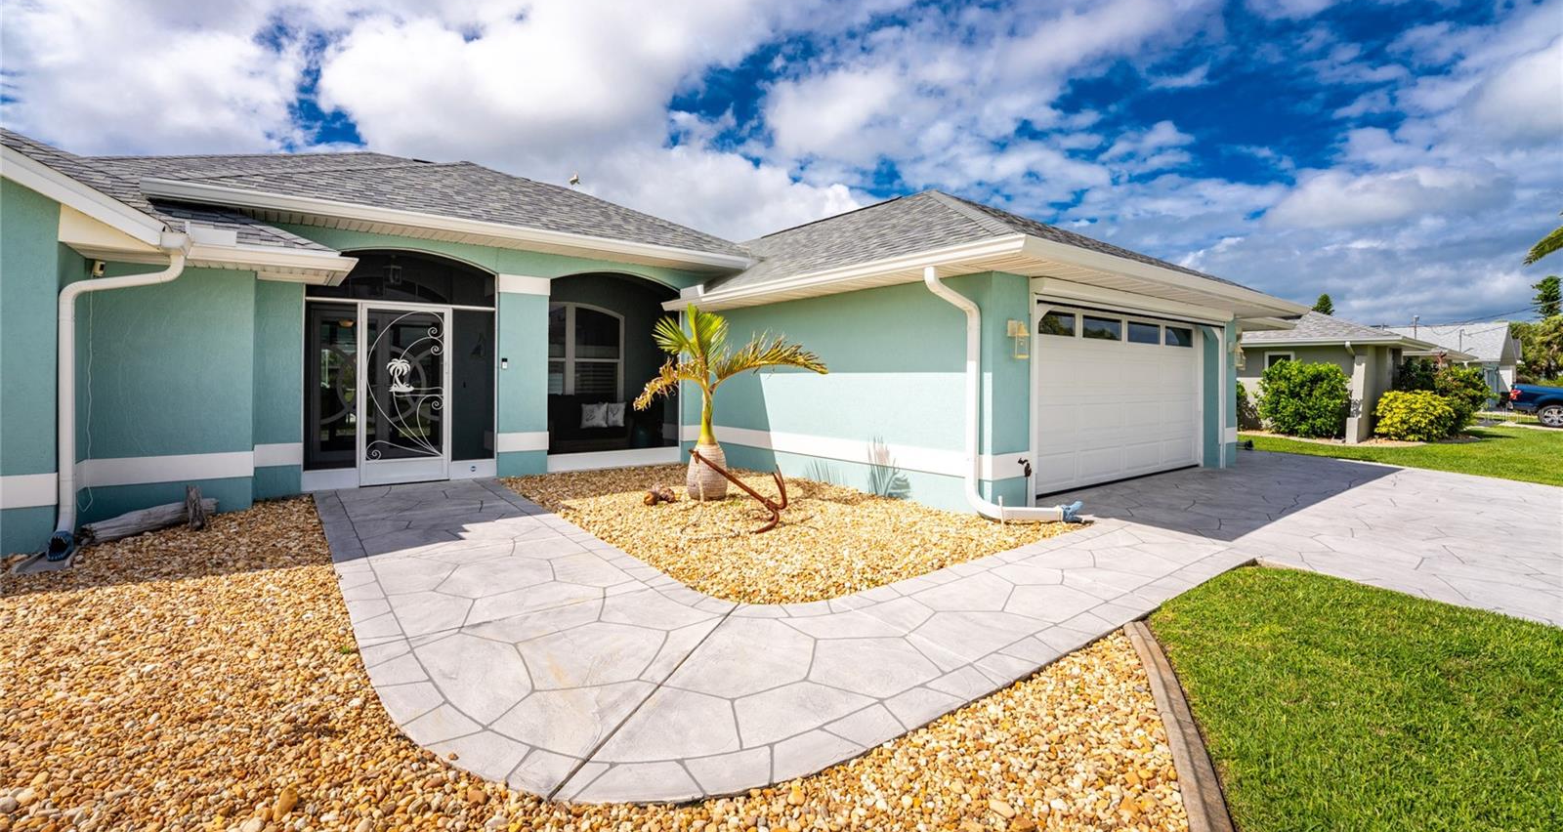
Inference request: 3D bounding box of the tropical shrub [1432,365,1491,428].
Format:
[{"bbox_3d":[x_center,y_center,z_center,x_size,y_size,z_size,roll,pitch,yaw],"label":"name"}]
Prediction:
[{"bbox_3d":[18.677,-0.470,16.700,1.250,1.850,1.250,-2,3,-36],"label":"tropical shrub"}]

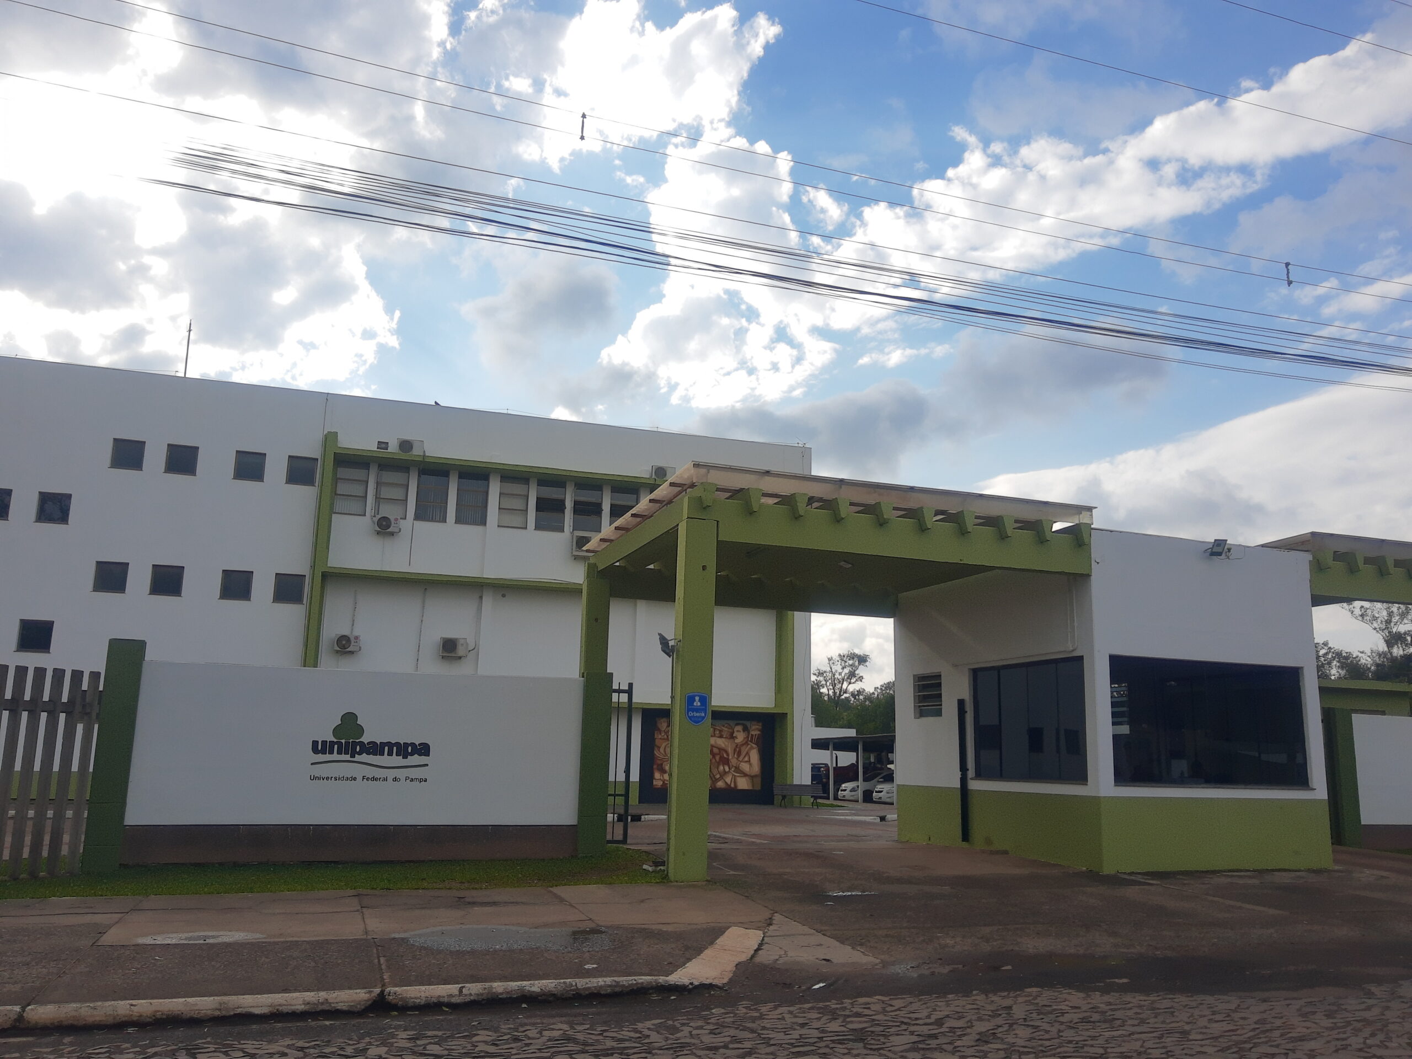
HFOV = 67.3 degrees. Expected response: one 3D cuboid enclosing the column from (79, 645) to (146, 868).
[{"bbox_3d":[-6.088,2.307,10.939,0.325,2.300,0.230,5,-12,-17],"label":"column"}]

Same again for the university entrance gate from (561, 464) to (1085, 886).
[{"bbox_3d":[1.254,1.963,13.376,5.030,4.100,5.100,5,-12,-17],"label":"university entrance gate"}]

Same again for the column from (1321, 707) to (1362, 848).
[{"bbox_3d":[9.496,3.702,15.861,0.320,2.020,0.250,5,-12,-17],"label":"column"}]

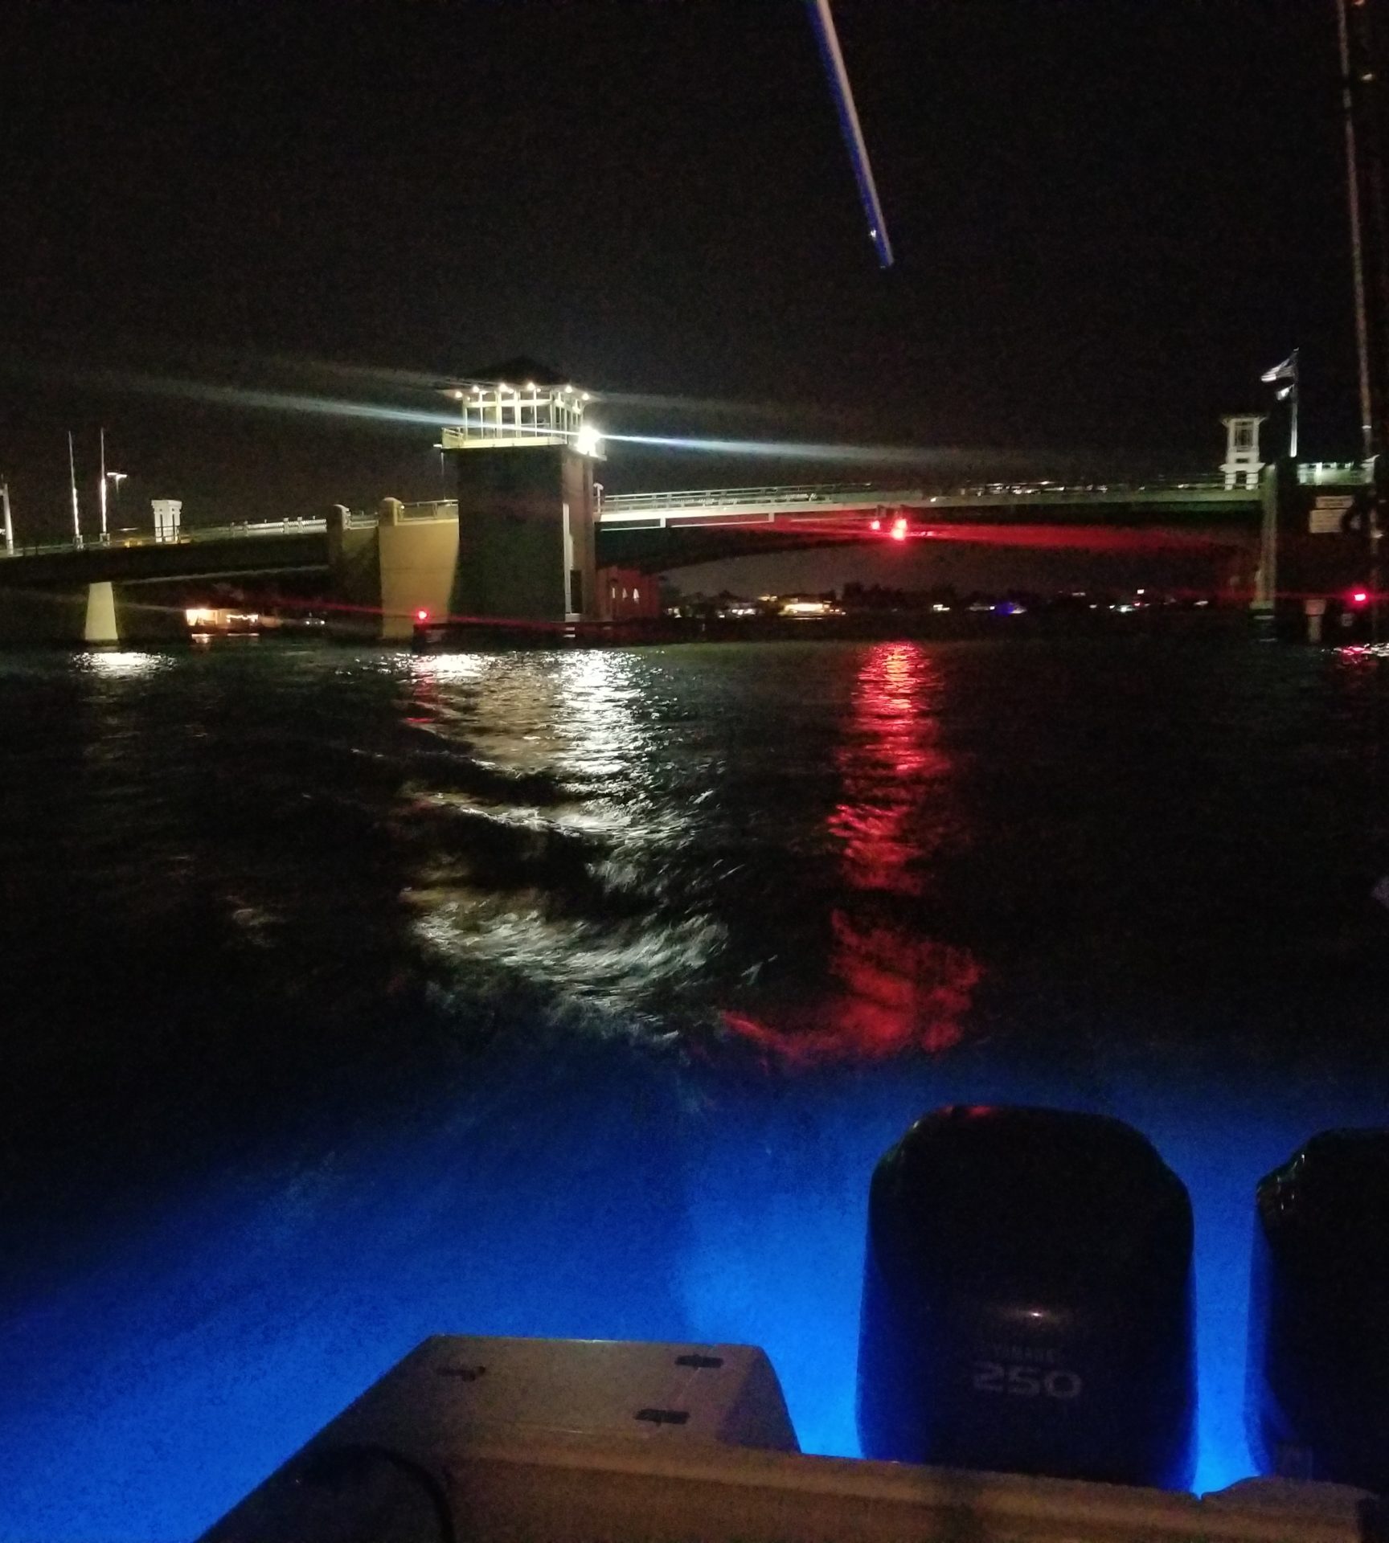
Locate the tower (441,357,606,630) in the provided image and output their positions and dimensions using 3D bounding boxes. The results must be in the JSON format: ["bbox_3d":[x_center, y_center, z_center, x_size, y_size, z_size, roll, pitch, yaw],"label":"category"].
[{"bbox_3d":[-9.567,-15.925,88.089,7.200,15.006,6.900,1,6,15],"label":"tower"}]

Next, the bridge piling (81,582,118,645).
[{"bbox_3d":[-37.069,-9.928,96.449,1.900,3.890,1.900,1,6,15],"label":"bridge piling"}]

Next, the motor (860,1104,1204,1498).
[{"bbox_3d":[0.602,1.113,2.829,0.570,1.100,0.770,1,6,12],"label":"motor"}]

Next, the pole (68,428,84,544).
[{"bbox_3d":[-38.388,-17.452,95.676,0.400,7.075,0.400,-1,6,15],"label":"pole"}]

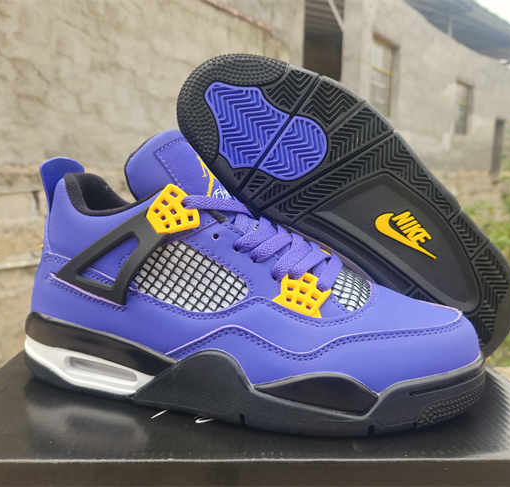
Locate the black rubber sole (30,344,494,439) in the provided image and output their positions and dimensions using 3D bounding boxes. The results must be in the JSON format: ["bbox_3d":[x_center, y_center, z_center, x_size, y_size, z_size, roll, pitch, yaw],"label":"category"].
[{"bbox_3d":[-0.010,0.068,0.282,0.300,0.041,0.112,2,7,12],"label":"black rubber sole"}]

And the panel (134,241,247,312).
[{"bbox_3d":[-0.038,0.019,0.244,0.071,0.041,0.012,2,-8,12],"label":"panel"}]

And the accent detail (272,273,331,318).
[{"bbox_3d":[0.026,0.027,0.240,0.034,0.030,0.009,2,-35,12],"label":"accent detail"}]

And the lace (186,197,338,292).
[{"bbox_3d":[0.006,-0.002,0.270,0.100,0.026,0.062,26,12,8],"label":"lace"}]

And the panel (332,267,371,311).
[{"bbox_3d":[0.054,0.025,0.241,0.024,0.035,0.010,2,-33,12],"label":"panel"}]

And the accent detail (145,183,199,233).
[{"bbox_3d":[-0.046,-0.019,0.250,0.036,0.031,0.010,2,-13,12],"label":"accent detail"}]

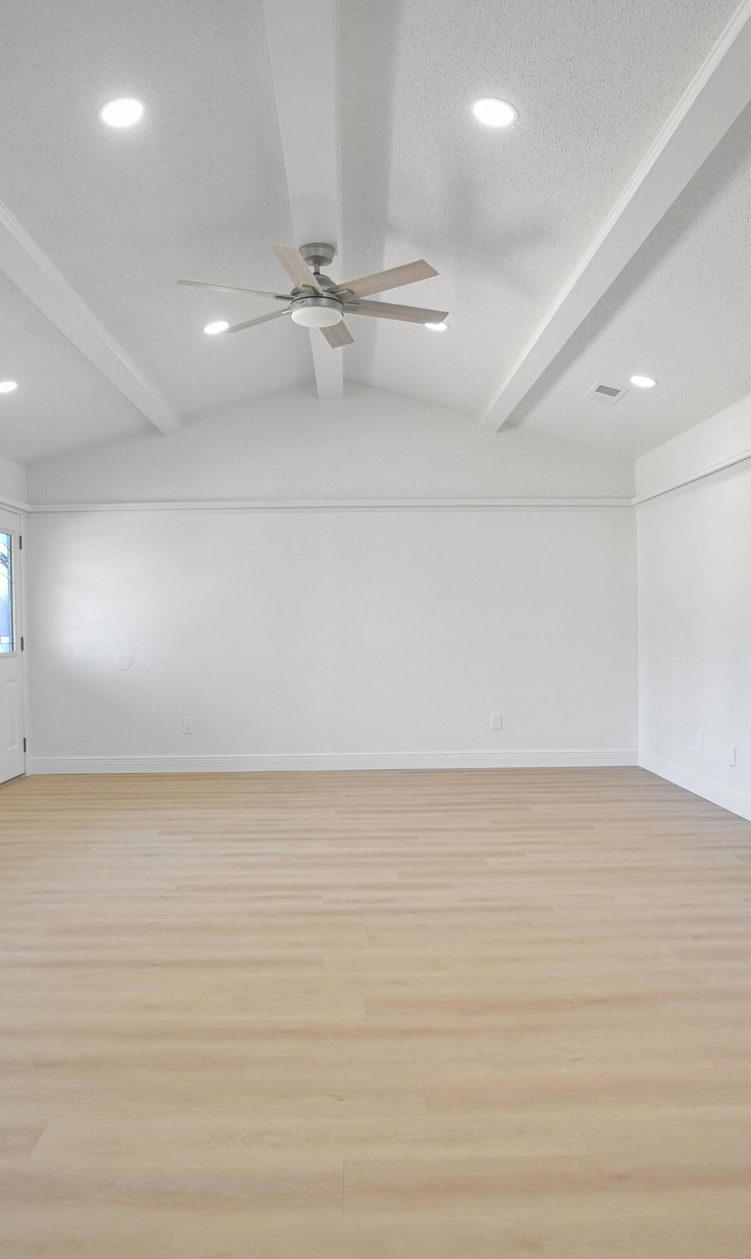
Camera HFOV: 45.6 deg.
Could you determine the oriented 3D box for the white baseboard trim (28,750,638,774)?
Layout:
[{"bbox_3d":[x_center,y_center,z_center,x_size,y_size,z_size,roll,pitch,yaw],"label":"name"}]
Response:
[{"bbox_3d":[-0.323,1.059,7.122,4.865,0.136,0.020,-1,0,-1],"label":"white baseboard trim"}]

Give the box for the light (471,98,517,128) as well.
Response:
[{"bbox_3d":[0.420,-1.817,3.137,0.168,0.030,0.168,15,0,-2],"label":"light"}]

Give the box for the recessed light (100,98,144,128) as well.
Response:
[{"bbox_3d":[-0.886,-1.808,3.122,0.168,0.030,0.168,-16,1,-2],"label":"recessed light"}]

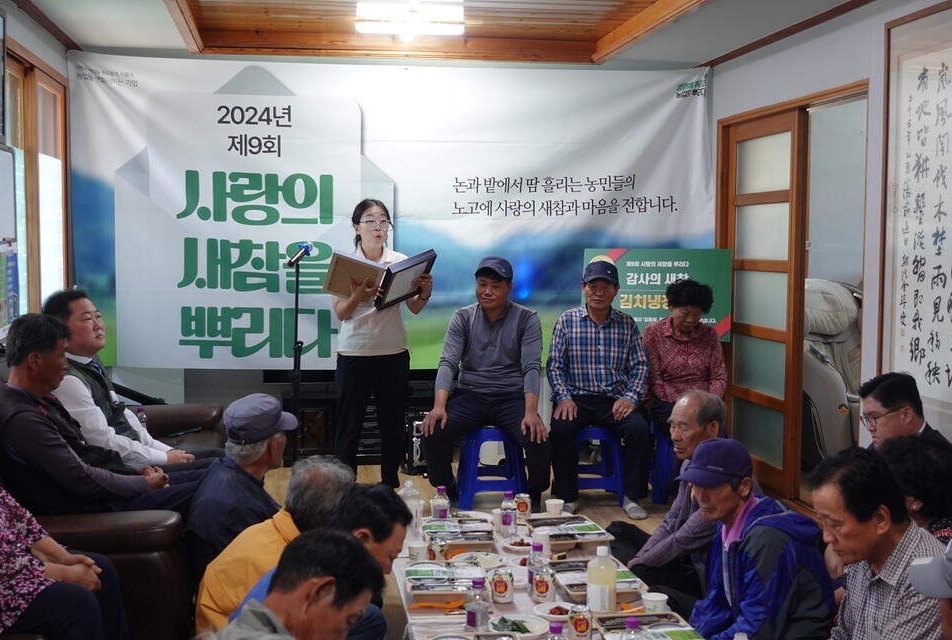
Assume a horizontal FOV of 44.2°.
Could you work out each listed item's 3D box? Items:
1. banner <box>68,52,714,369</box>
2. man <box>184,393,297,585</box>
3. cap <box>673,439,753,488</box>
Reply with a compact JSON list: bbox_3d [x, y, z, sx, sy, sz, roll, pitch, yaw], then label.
[{"bbox_3d":[-0.462,-0.656,7.374,4.000,1.950,0.070,0,4,-9],"label":"banner"},{"bbox_3d":[-0.720,0.685,4.030,0.720,0.860,0.600,-3,5,-37],"label":"man"},{"bbox_3d":[0.720,0.419,3.557,0.265,0.140,0.185,-2,5,-32],"label":"cap"}]

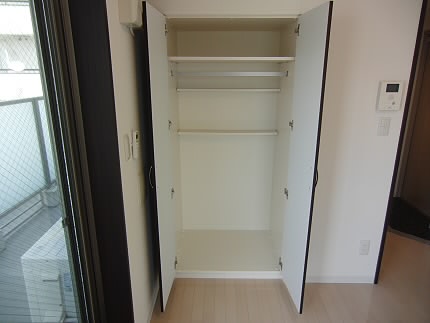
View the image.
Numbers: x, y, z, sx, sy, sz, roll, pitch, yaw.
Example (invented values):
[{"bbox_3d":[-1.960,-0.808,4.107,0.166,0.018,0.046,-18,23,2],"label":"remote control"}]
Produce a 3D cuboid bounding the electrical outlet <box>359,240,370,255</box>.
[{"bbox_3d":[1.070,0.616,2.138,0.070,0.120,0.011,0,16,0],"label":"electrical outlet"}]

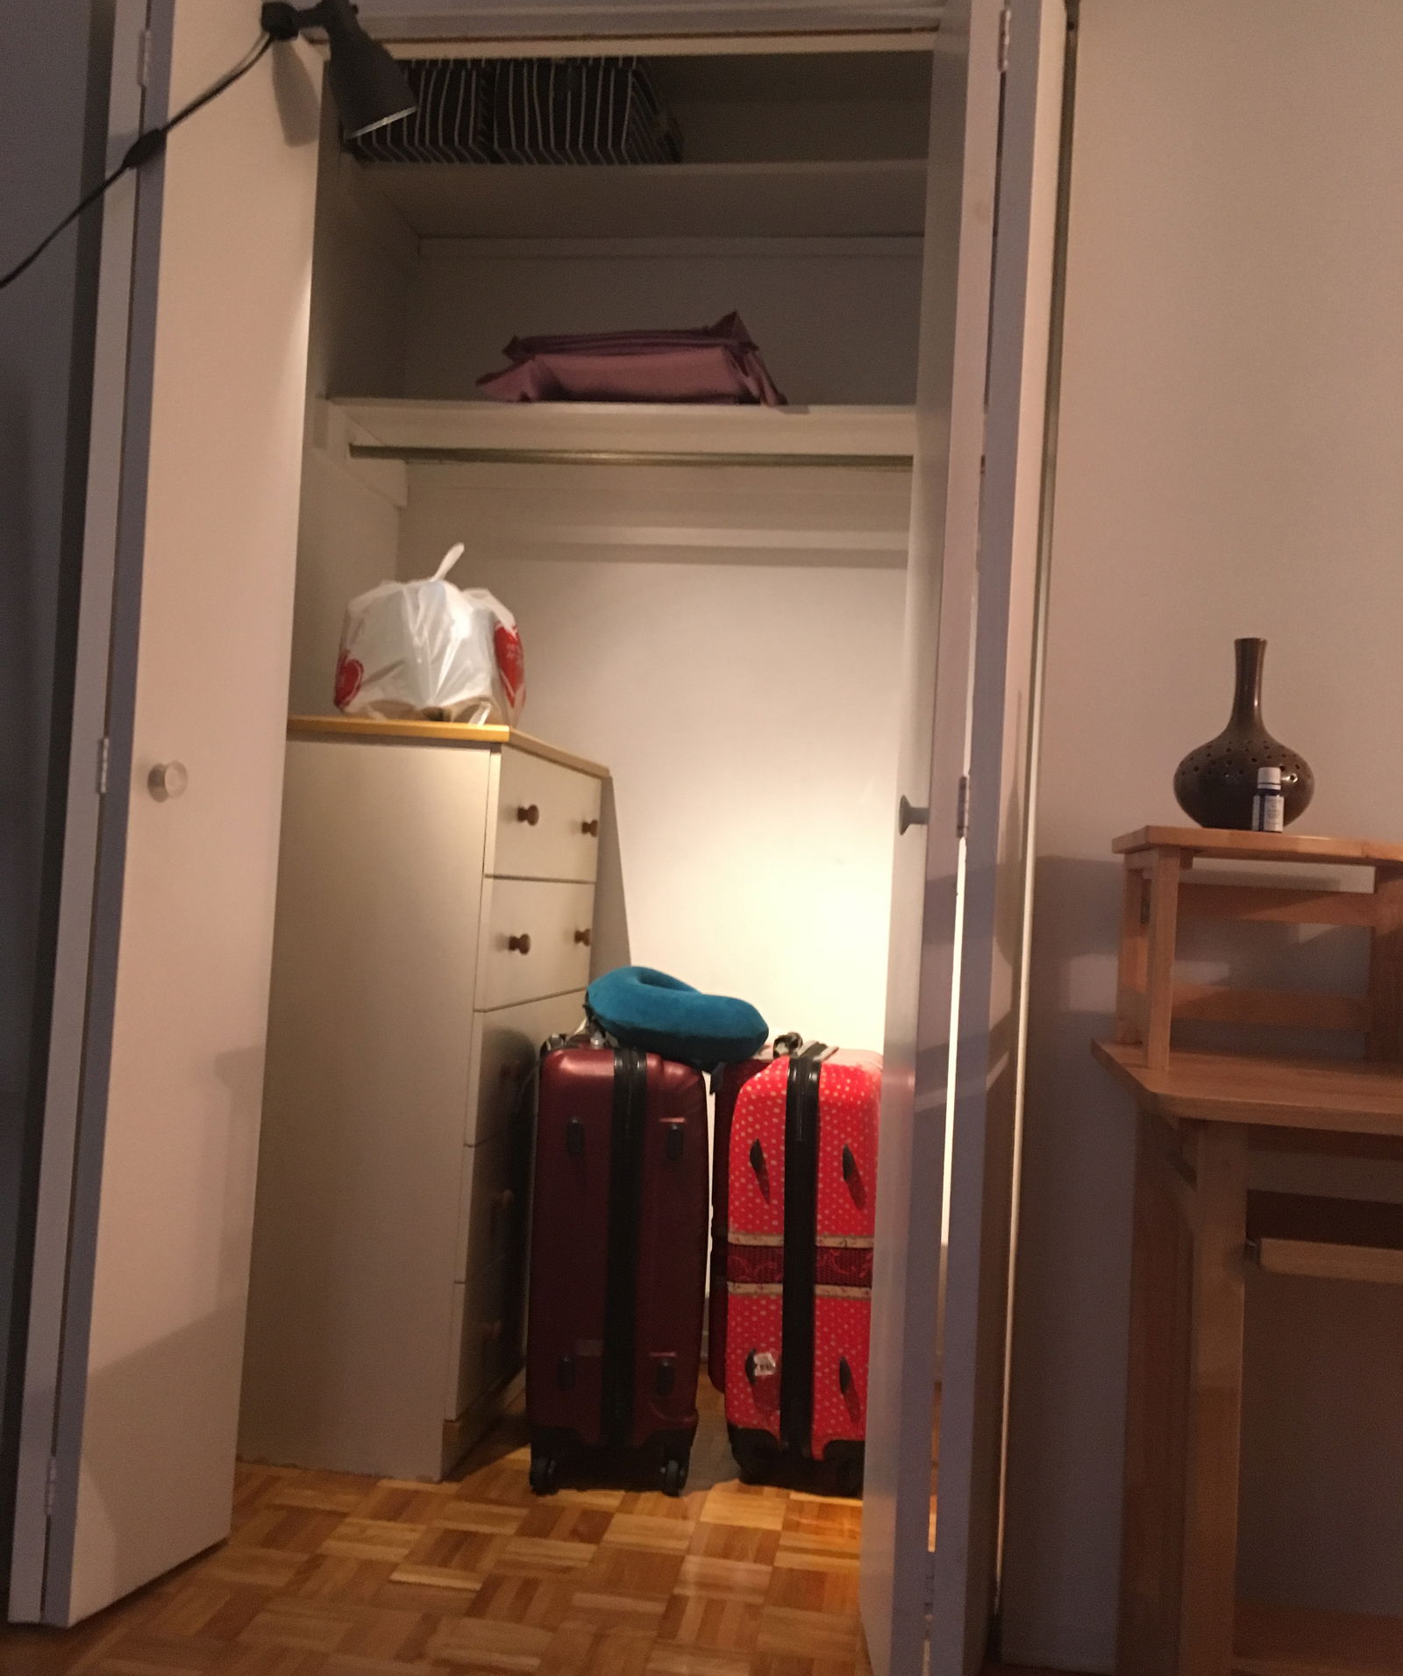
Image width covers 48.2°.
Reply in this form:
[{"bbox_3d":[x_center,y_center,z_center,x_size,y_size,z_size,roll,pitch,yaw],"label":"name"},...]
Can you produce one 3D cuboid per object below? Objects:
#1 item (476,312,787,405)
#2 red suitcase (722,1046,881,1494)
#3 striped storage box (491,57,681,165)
[{"bbox_3d":[-0.109,-0.843,2.895,0.540,0.180,0.290,3,-2,8],"label":"item"},{"bbox_3d":[0.185,0.677,2.604,0.245,0.655,0.400,3,-2,8],"label":"red suitcase"},{"bbox_3d":[-0.221,-1.330,2.958,0.255,0.210,0.310,3,-2,8],"label":"striped storage box"}]

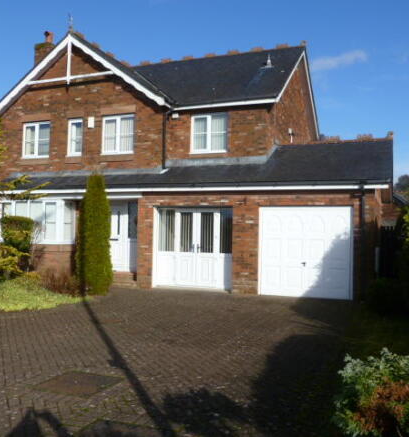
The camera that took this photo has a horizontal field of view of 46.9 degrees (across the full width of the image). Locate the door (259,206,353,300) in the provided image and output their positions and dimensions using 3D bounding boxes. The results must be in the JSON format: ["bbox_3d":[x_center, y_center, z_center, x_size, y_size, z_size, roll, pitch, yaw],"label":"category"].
[{"bbox_3d":[2.417,0.814,11.426,2.239,2.187,0.080,0,-2,21],"label":"door"}]

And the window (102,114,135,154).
[{"bbox_3d":[-2.542,-2.458,13.854,1.095,1.150,0.100,0,-2,21],"label":"window"}]

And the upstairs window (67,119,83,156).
[{"bbox_3d":[-3.942,-2.454,14.379,0.529,1.126,0.100,0,-2,21],"label":"upstairs window"}]

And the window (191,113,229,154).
[{"bbox_3d":[0.129,-2.412,13.437,1.092,1.108,0.100,0,-2,21],"label":"window"}]

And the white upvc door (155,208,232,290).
[{"bbox_3d":[-0.277,0.791,12.599,2.230,2.170,0.100,0,-2,21],"label":"white upvc door"}]

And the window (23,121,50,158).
[{"bbox_3d":[-5.313,-2.465,14.894,1.059,1.117,0.100,0,-2,21],"label":"window"}]

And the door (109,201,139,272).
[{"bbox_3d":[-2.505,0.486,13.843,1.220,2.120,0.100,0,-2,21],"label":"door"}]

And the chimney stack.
[{"bbox_3d":[-5.879,-5.902,17.636,0.560,2.000,0.700,0,-2,21],"label":"chimney stack"}]

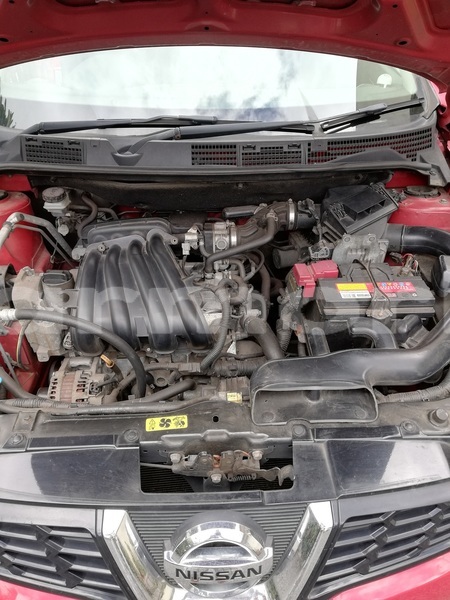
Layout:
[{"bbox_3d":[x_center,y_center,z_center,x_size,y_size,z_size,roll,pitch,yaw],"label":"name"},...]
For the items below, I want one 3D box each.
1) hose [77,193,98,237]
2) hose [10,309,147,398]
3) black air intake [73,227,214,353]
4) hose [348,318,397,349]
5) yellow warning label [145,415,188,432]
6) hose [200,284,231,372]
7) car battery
[{"bbox_3d":[-0.370,-0.225,1.260,0.060,0.080,0.110,-1,33,1],"label":"hose"},{"bbox_3d":[-0.270,0.097,0.880,0.250,0.090,0.150,-1,33,1],"label":"hose"},{"bbox_3d":[-0.186,-0.015,1.080,0.300,0.140,0.260,-1,55,1],"label":"black air intake"},{"bbox_3d":[0.314,0.069,0.990,0.105,0.055,0.060,-1,33,1],"label":"hose"},{"bbox_3d":[-0.091,0.192,0.730,0.063,0.002,0.026,-3,40,-2],"label":"yellow warning label"},{"bbox_3d":[-0.020,0.058,0.980,0.062,0.065,0.205,-1,48,1],"label":"hose"},{"bbox_3d":[0.336,0.038,1.135,0.242,0.190,0.175,-2,33,0],"label":"car battery"}]

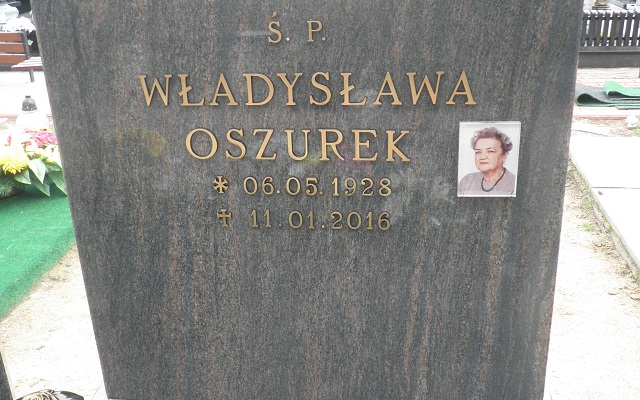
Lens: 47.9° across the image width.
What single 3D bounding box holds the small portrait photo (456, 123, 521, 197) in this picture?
[{"bbox_3d":[0.260,-0.060,1.112,0.090,0.120,0.009,1,23,8],"label":"small portrait photo"}]

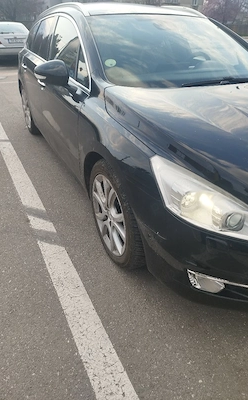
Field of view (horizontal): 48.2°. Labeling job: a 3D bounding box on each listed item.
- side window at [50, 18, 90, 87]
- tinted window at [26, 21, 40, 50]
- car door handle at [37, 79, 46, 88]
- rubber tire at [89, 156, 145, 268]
[{"bbox_3d":[-0.389,-1.124,2.035,0.060,0.430,1.150,6,25,-32],"label":"side window"},{"bbox_3d":[-1.112,-1.965,3.337,0.050,0.310,0.700,6,25,-32],"label":"tinted window"},{"bbox_3d":[-0.729,-1.028,2.426,0.050,0.045,0.230,-13,34,-23],"label":"car door handle"},{"bbox_3d":[-0.012,0.071,1.648,0.230,0.660,0.660,-13,34,-23],"label":"rubber tire"}]

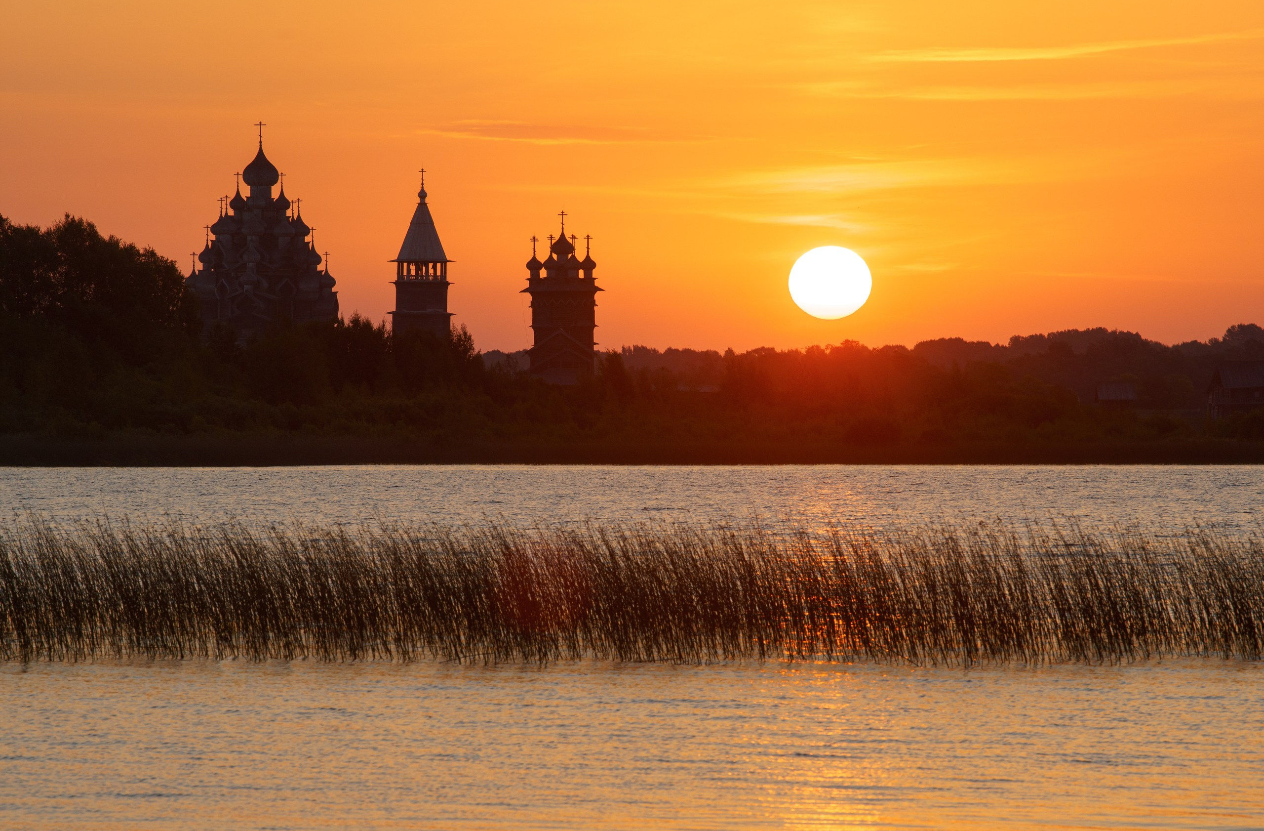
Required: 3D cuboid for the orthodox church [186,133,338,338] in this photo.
[{"bbox_3d":[-52.600,-22.600,987.000,21.500,36.800,28.000,0,0,10],"label":"orthodox church"}]

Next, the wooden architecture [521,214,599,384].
[{"bbox_3d":[-9.800,-15.600,987.000,11.500,26.300,26.000,0,0,2],"label":"wooden architecture"}]

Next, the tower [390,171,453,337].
[{"bbox_3d":[-29.300,-19.400,985.000,8.700,30.000,8.700,0,0,9],"label":"tower"}]

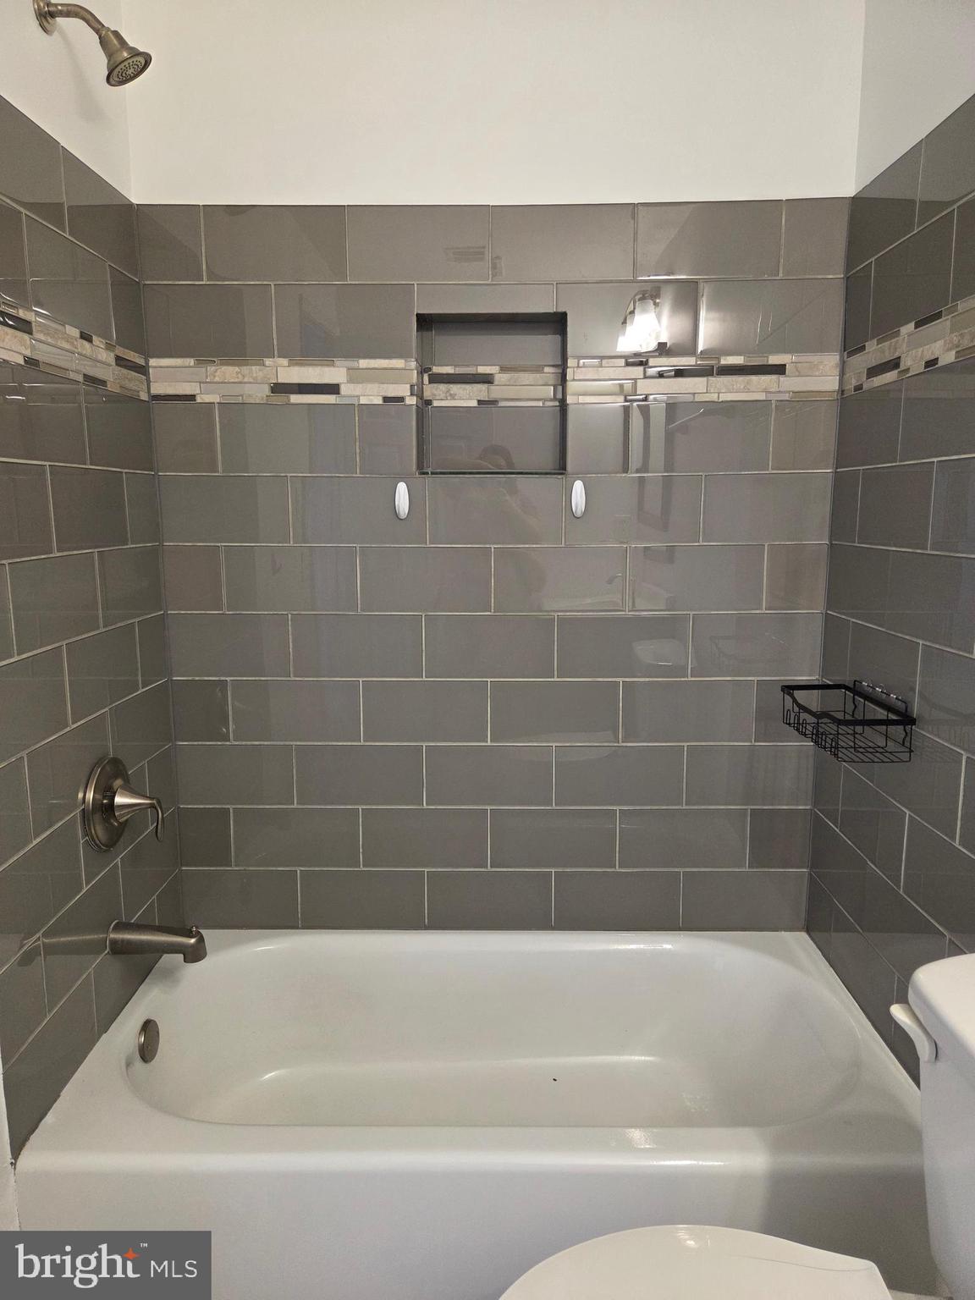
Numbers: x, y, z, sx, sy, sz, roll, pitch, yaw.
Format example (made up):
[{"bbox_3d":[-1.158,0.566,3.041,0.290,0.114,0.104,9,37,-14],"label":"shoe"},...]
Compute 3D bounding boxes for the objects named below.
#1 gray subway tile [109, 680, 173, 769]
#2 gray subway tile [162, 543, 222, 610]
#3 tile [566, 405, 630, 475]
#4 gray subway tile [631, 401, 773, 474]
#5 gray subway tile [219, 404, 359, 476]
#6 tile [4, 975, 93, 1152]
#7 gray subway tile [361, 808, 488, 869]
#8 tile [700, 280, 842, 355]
[{"bbox_3d":[-0.742,0.169,1.859,0.009,0.149,0.308,0,9,1],"label":"gray subway tile"},{"bbox_3d":[-0.668,-0.162,1.967,0.136,0.151,0.010,0,10,1],"label":"gray subway tile"},{"bbox_3d":[0.243,-0.463,1.903,0.137,0.149,0.009,0,9,1],"label":"tile"},{"bbox_3d":[0.467,-0.464,1.895,0.302,0.151,0.010,0,10,1],"label":"gray subway tile"},{"bbox_3d":[-0.445,-0.469,1.921,0.303,0.154,0.010,0,9,1],"label":"gray subway tile"},{"bbox_3d":[-0.756,0.701,1.503,0.010,0.147,0.294,0,9,1],"label":"tile"},{"bbox_3d":[-0.148,0.449,2.061,0.302,0.151,0.010,0,10,1],"label":"gray subway tile"},{"bbox_3d":[0.609,-0.715,1.860,0.303,0.152,0.010,0,9,1],"label":"tile"}]

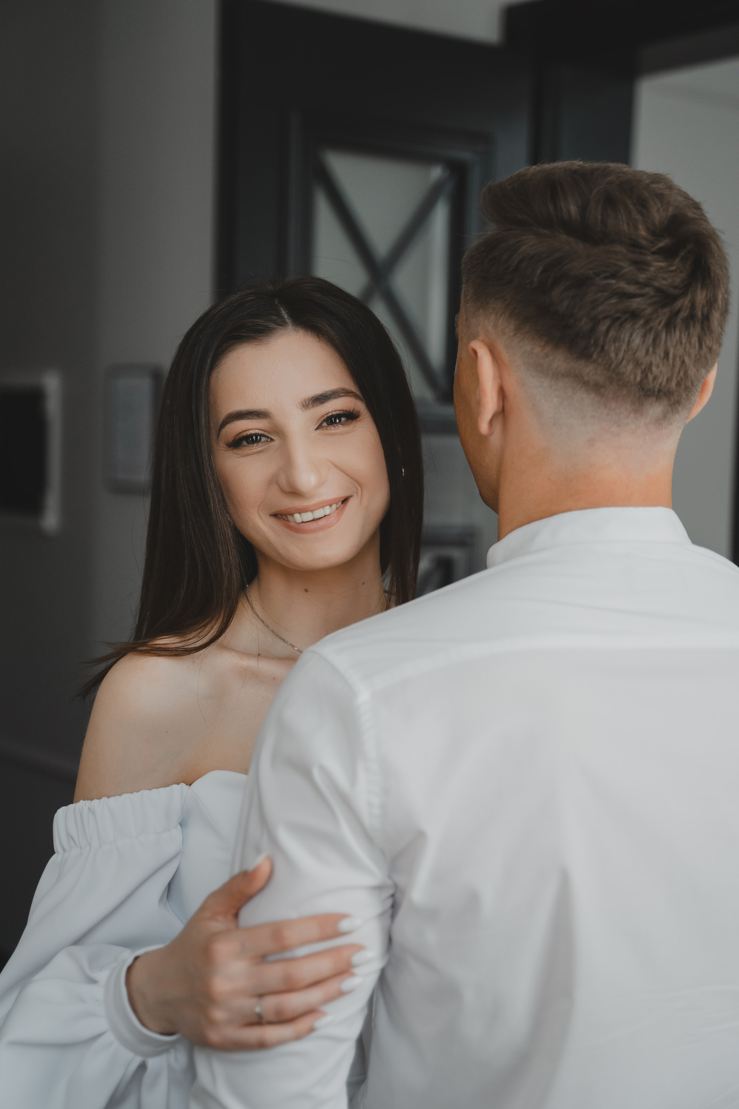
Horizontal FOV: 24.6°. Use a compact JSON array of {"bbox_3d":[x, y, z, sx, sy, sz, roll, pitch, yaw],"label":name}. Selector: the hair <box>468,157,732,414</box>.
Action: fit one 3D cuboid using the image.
[{"bbox_3d":[0.152,-0.178,1.140,0.170,0.170,0.200,-1,6,-21],"label":"hair"}]

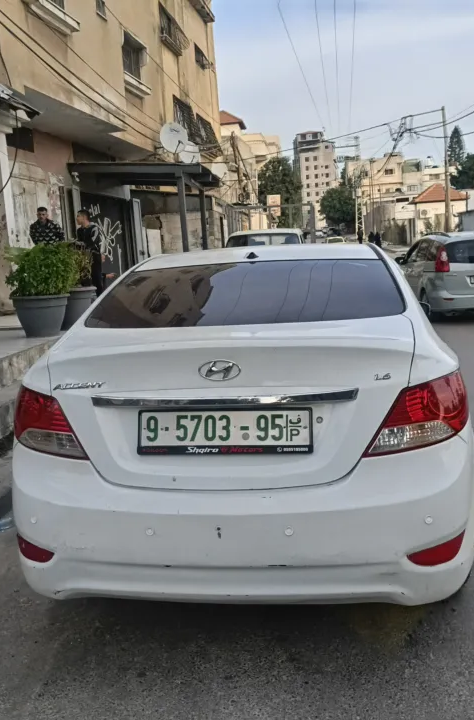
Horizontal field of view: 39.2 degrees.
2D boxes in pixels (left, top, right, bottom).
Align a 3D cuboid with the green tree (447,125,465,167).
[{"bbox_3d":[28.159,-23.561,85.000,2.700,12.500,2.700,-4,8,0],"label":"green tree"}]

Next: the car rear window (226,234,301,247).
[{"bbox_3d":[0.504,-2.062,12.200,1.400,0.500,0.150,-2,8,8],"label":"car rear window"}]

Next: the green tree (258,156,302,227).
[{"bbox_3d":[3.320,-12.773,52.000,3.500,6.400,3.500,-4,8,0],"label":"green tree"}]

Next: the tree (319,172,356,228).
[{"bbox_3d":[12.200,-19.050,80.000,4.400,7.200,4.400,-4,8,0],"label":"tree"}]

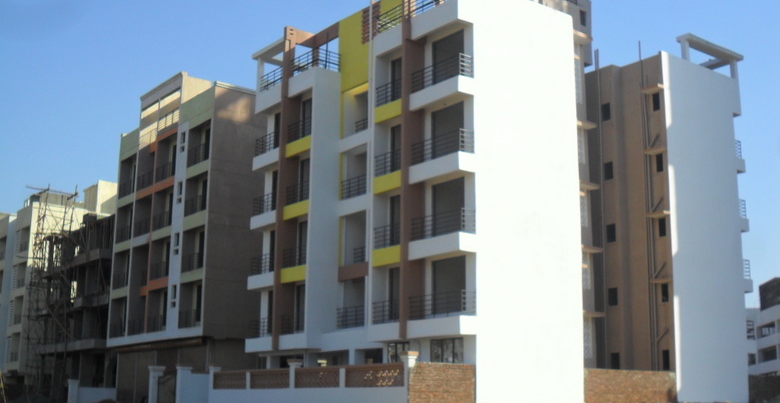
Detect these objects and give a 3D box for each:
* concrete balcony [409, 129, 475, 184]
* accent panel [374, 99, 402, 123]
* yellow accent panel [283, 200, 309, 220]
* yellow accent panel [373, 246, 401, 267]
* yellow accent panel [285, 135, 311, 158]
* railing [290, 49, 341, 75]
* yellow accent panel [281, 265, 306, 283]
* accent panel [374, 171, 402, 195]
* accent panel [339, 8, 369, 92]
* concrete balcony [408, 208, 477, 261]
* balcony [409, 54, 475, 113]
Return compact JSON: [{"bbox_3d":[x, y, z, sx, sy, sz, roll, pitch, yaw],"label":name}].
[{"bbox_3d":[1.973,-1.614,37.596,0.787,1.554,3.009,9,-15,-35],"label":"concrete balcony"},{"bbox_3d":[0.019,-3.668,40.241,0.157,0.688,1.898,9,-15,-35],"label":"accent panel"},{"bbox_3d":[-4.062,0.394,43.819,0.145,0.601,2.124,9,-15,-36],"label":"yellow accent panel"},{"bbox_3d":[-0.062,2.114,38.003,0.145,0.669,1.824,9,-15,-36],"label":"yellow accent panel"},{"bbox_3d":[-4.025,-2.423,44.398,0.145,0.611,2.095,9,-15,-36],"label":"yellow accent panel"},{"bbox_3d":[-3.394,-6.140,45.386,1.339,0.873,2.231,9,-15,-36],"label":"railing"},{"bbox_3d":[-4.122,3.179,43.278,0.145,0.611,2.115,9,-15,-36],"label":"yellow accent panel"},{"bbox_3d":[-0.021,-0.798,39.652,0.157,0.708,1.937,9,-15,-35],"label":"accent panel"},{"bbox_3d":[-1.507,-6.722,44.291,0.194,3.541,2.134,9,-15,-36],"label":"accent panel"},{"bbox_3d":[1.944,1.297,36.982,0.787,1.544,3.009,9,-15,-35],"label":"concrete balcony"},{"bbox_3d":[1.990,-4.487,38.219,0.787,1.514,2.970,9,-15,-35],"label":"balcony"}]

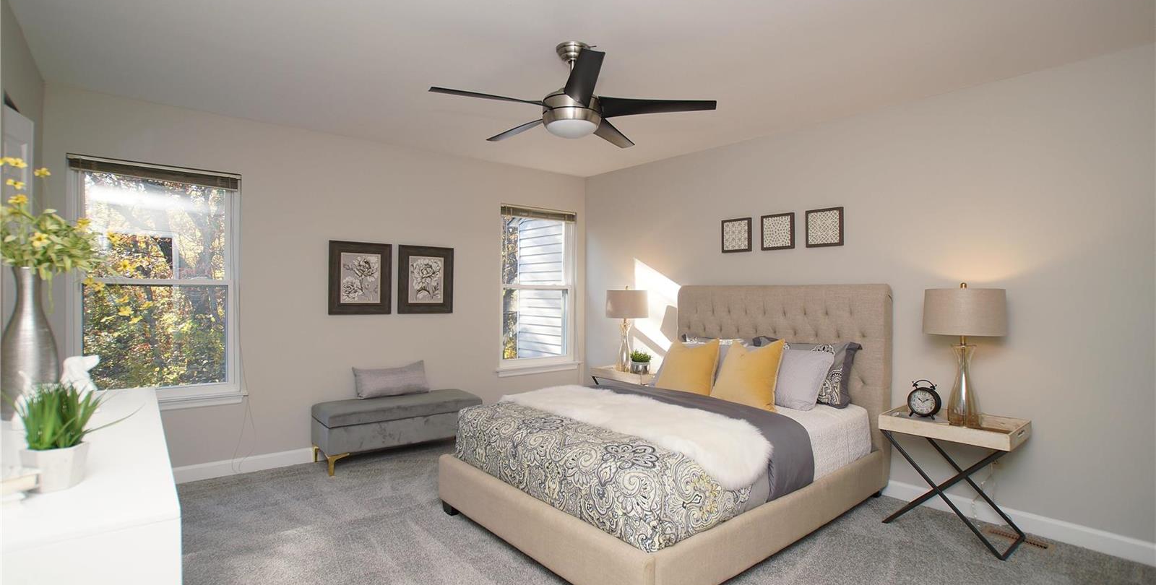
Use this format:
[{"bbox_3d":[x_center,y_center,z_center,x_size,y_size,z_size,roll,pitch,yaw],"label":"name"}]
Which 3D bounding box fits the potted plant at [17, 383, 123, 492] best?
[{"bbox_3d":[-1.140,0.313,1.145,0.147,0.210,0.142,1,0,-43],"label":"potted plant"}]

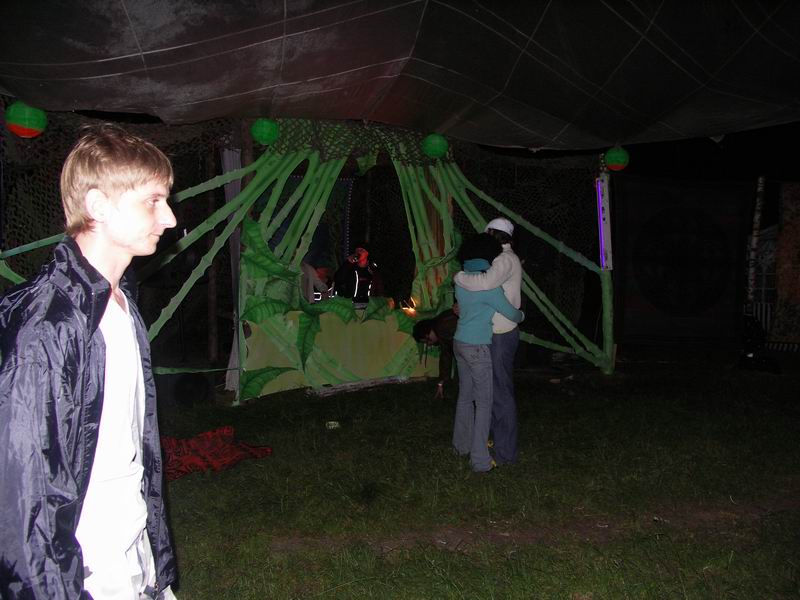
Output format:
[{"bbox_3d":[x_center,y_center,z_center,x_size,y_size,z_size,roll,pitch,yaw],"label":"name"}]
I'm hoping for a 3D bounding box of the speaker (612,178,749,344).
[{"bbox_3d":[4.118,-0.598,9.683,2.041,2.416,0.500,0,5,0],"label":"speaker"}]

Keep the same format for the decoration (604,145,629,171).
[{"bbox_3d":[2.668,-1.732,7.950,0.300,0.300,0.300,0,5,0],"label":"decoration"}]

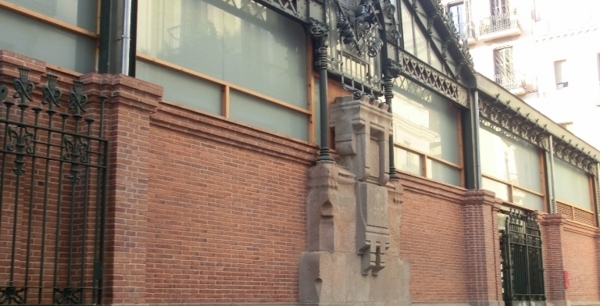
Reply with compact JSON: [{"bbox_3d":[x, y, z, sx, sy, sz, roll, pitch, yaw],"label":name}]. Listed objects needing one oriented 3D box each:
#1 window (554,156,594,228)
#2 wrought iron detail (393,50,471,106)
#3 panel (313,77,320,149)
[{"bbox_3d":[8.564,1.262,26.582,0.116,1.643,4.482,-7,-12,31],"label":"window"},{"bbox_3d":[2.711,-1.438,17.083,0.166,0.506,3.693,-7,-12,31],"label":"wrought iron detail"},{"bbox_3d":[0.297,-0.629,13.220,0.050,1.104,0.315,-7,-12,31],"label":"panel"}]

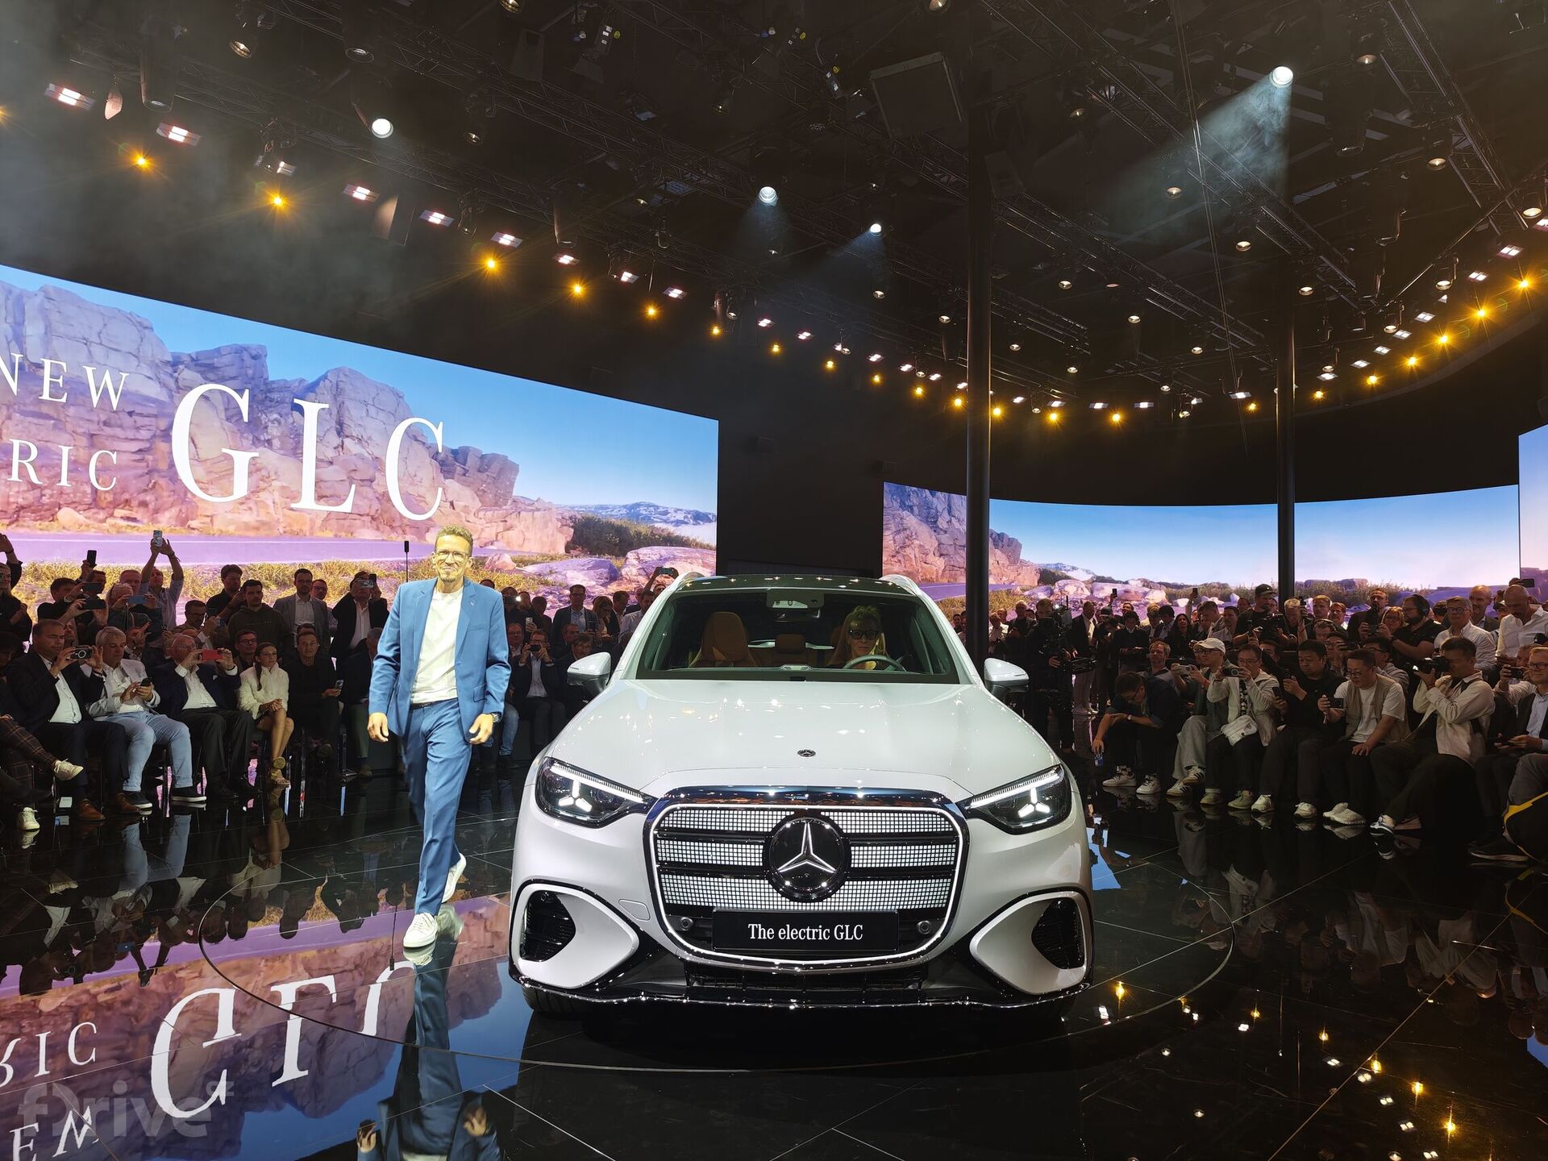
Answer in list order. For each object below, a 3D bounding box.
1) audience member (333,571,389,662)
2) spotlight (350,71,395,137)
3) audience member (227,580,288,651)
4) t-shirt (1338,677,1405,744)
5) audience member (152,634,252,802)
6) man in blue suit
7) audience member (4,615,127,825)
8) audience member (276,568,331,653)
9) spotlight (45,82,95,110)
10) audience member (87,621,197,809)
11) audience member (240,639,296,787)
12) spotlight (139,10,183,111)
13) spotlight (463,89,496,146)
[{"bbox_3d":[-4.044,0.832,10.100,0.580,1.830,0.450,2,-3,-28],"label":"audience member"},{"bbox_3d":[-3.362,-3.979,8.600,0.340,0.360,0.460,-10,45,-28],"label":"spotlight"},{"bbox_3d":[-4.888,0.850,9.664,0.520,1.713,0.340,3,-3,-43],"label":"audience member"},{"bbox_3d":[4.517,0.986,7.800,0.300,0.500,0.480,3,-3,-39],"label":"t-shirt"},{"bbox_3d":[-4.443,1.009,8.035,0.900,1.270,0.580,0,-3,23],"label":"audience member"},{"bbox_3d":[-1.493,0.642,4.668,0.610,1.800,0.720,1,-2,-6],"label":"man in blue suit"},{"bbox_3d":[-4.860,0.935,7.170,0.880,1.330,0.600,0,-3,21],"label":"audience member"},{"bbox_3d":[-4.625,0.817,10.100,0.560,1.840,0.360,3,-3,-30],"label":"audience member"},{"bbox_3d":[-5.885,-4.045,8.600,0.360,0.180,0.170,0,-45,-45],"label":"spotlight"},{"bbox_3d":[-4.693,0.978,7.637,0.900,1.290,0.570,0,-3,23],"label":"audience member"},{"bbox_3d":[-4.233,1.068,8.531,0.750,1.200,0.460,-1,-3,35],"label":"audience member"},{"bbox_3d":[-5.186,-4.383,8.700,0.350,0.760,0.350,-2,-3,44],"label":"spotlight"},{"bbox_3d":[-2.434,-3.833,8.500,0.270,0.400,0.250,13,-10,-16],"label":"spotlight"}]

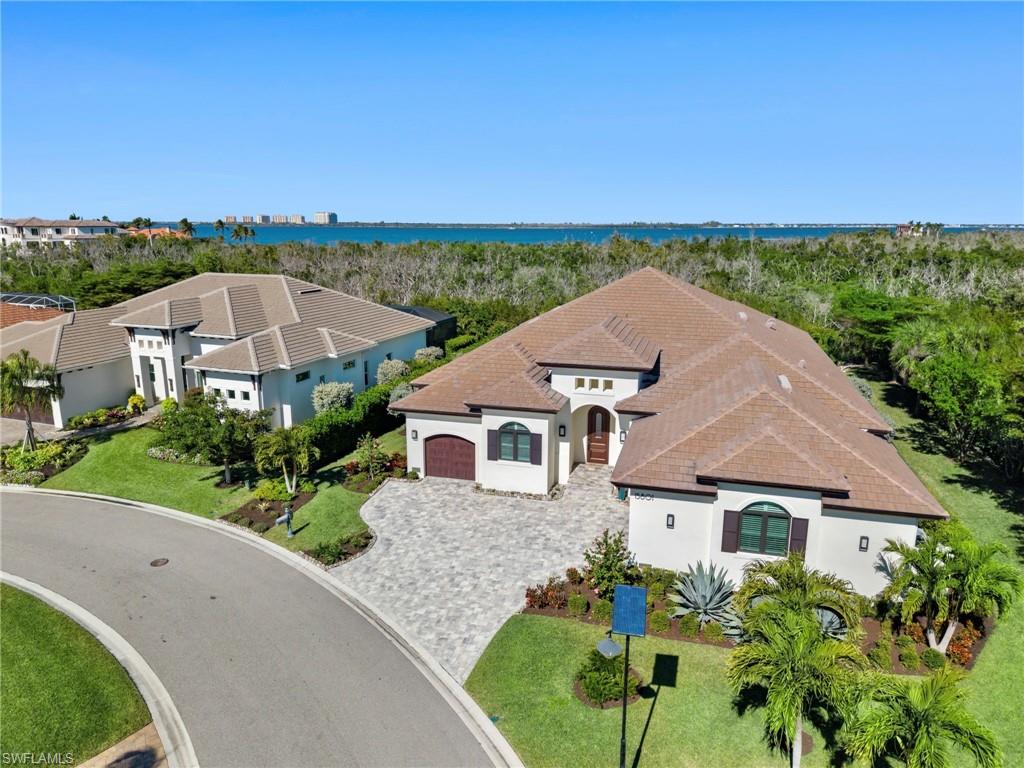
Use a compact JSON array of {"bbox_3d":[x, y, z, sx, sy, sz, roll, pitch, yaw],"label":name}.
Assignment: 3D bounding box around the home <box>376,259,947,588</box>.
[{"bbox_3d":[7.714,-1.899,42.962,24.453,9.610,39.060,4,13,15],"label":"home"}]

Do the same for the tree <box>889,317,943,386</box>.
[{"bbox_3d":[32.018,-2.545,56.017,4.000,5.300,4.000,4,13,15],"label":"tree"}]

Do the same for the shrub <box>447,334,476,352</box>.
[{"bbox_3d":[-5.379,-4.289,71.713,1.200,1.250,5.000,4,13,15],"label":"shrub"}]

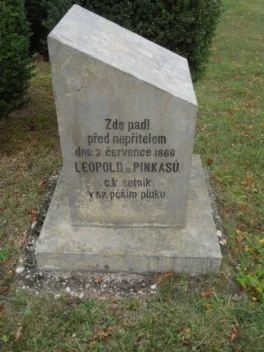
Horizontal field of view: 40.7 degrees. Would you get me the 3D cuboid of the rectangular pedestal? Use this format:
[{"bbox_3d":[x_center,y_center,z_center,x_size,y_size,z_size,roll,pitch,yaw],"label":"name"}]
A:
[{"bbox_3d":[-0.005,0.170,2.161,0.930,0.136,0.918,1,37,1],"label":"rectangular pedestal"}]

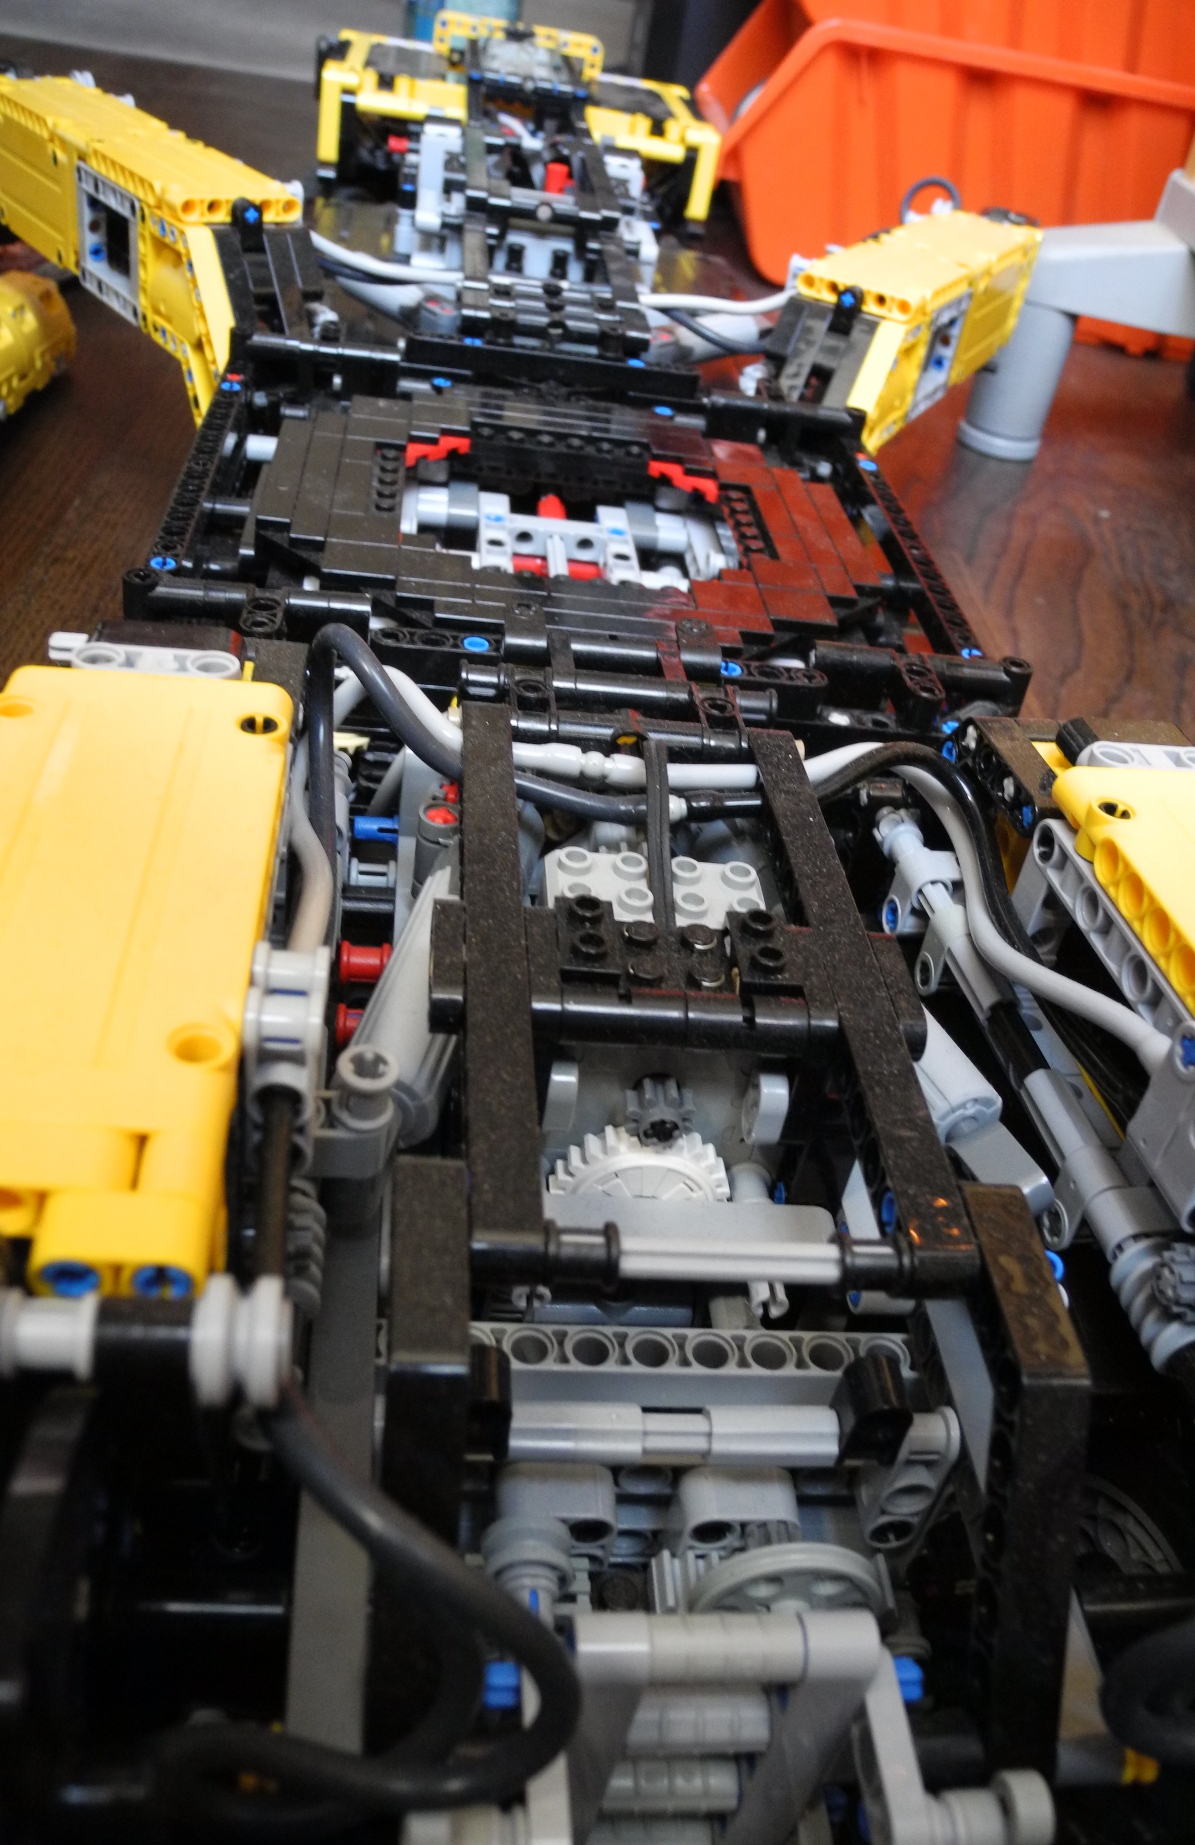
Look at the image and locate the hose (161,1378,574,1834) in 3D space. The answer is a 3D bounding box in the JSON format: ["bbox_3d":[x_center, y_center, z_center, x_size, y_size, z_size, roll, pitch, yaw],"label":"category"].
[{"bbox_3d":[-0.021,0.065,0.143,0.039,0.027,0.036,4,37,-9],"label":"hose"}]

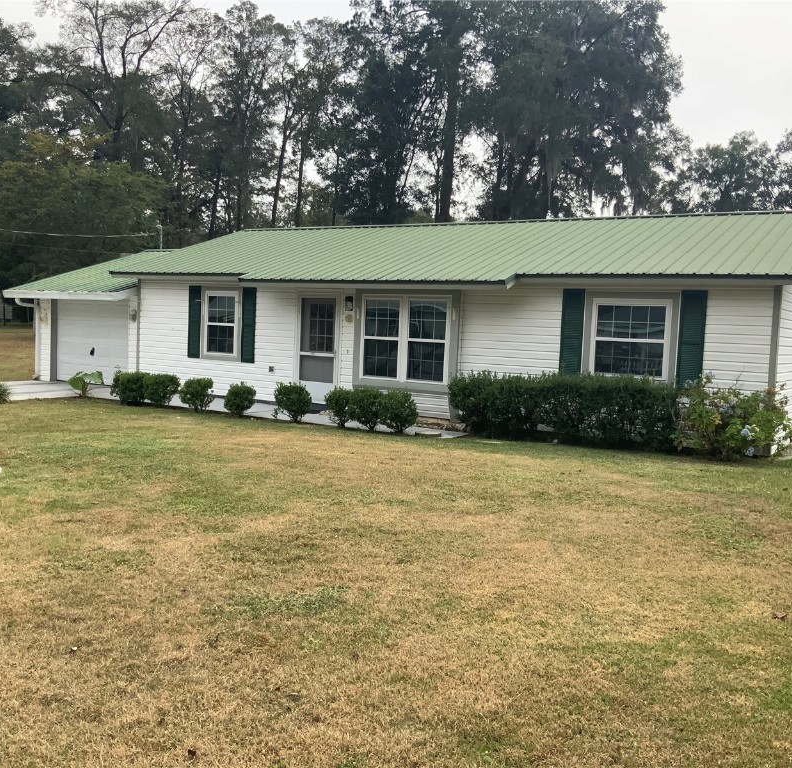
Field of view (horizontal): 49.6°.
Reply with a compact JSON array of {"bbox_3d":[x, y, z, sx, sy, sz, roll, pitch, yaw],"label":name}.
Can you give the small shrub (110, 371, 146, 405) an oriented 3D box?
[{"bbox_3d":[-5.072,0.086,16.328,0.671,0.647,0.671,5,4,32],"label":"small shrub"}]

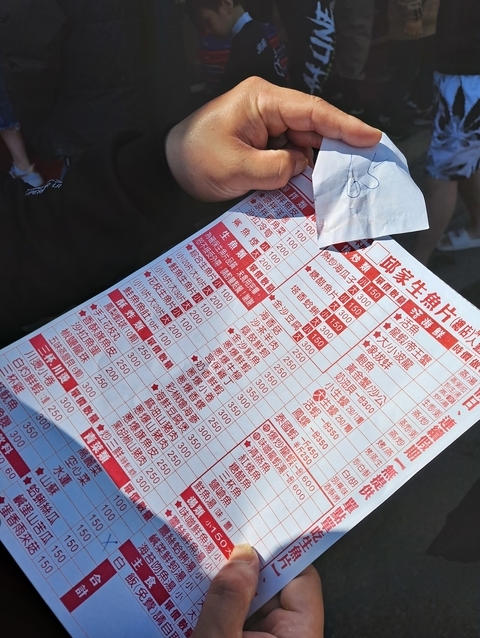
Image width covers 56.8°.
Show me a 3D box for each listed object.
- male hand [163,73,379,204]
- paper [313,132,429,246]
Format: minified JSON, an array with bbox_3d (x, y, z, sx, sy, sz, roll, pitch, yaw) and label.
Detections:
[{"bbox_3d":[0.026,-0.129,0.318,0.148,0.082,0.080,0,34,0],"label":"male hand"},{"bbox_3d":[0.090,-0.090,0.305,0.077,0.080,0.020,-6,-10,2],"label":"paper"}]

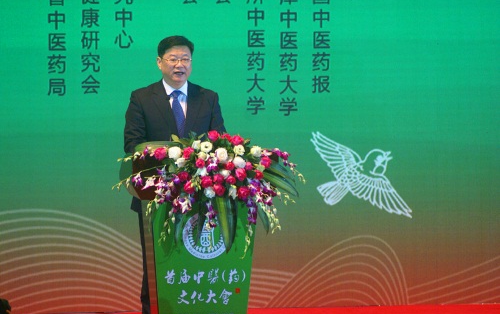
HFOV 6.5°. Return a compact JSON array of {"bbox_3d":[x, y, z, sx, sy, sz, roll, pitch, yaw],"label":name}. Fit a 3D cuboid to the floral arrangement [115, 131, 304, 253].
[{"bbox_3d":[-0.204,0.173,22.000,0.940,0.600,0.500,0,3,-9],"label":"floral arrangement"}]

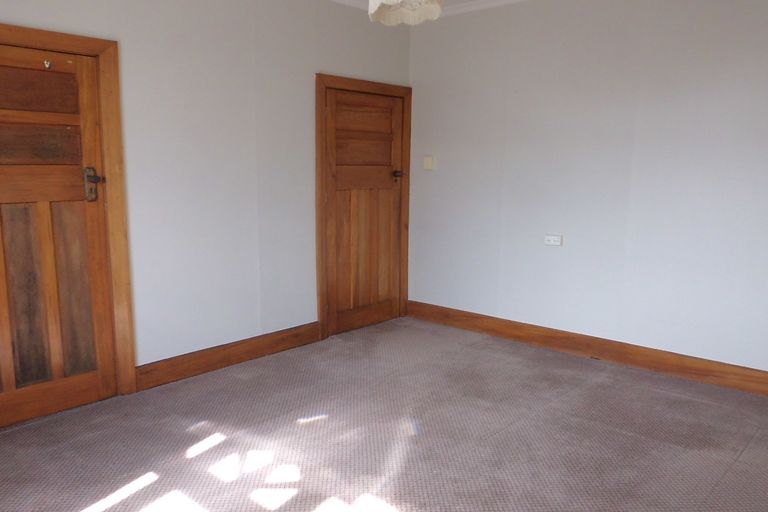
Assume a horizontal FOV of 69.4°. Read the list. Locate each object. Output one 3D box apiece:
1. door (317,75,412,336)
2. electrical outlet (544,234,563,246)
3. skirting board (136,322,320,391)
[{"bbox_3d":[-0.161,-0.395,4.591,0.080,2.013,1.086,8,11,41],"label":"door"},{"bbox_3d":[1.255,-0.115,4.078,0.128,0.076,0.015,8,11,41],"label":"electrical outlet"},{"bbox_3d":[-0.988,0.653,3.789,0.025,0.150,1.429,8,11,41],"label":"skirting board"}]

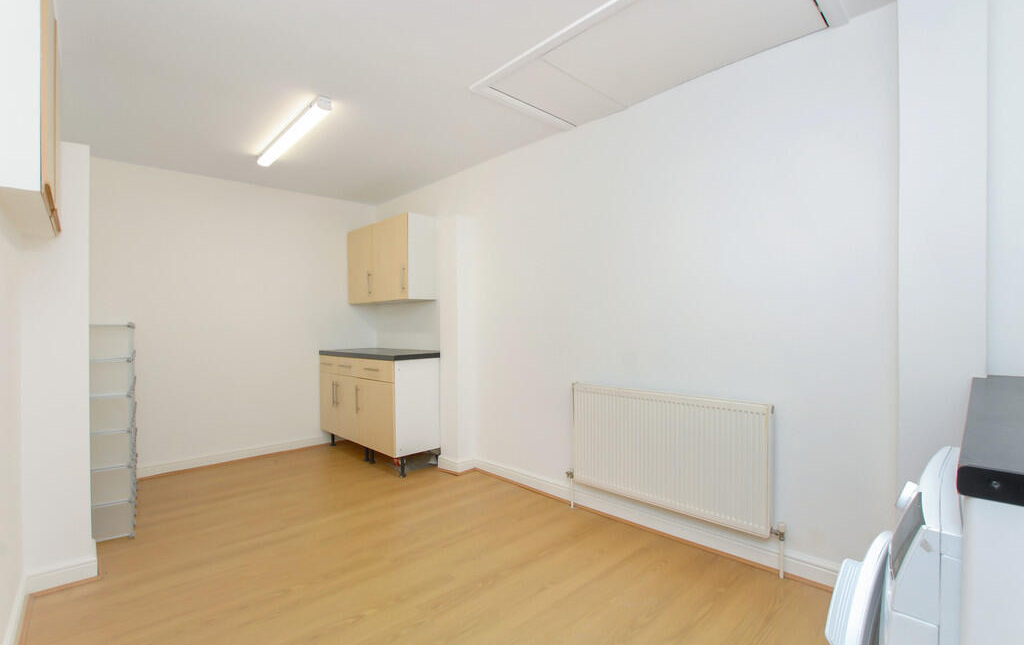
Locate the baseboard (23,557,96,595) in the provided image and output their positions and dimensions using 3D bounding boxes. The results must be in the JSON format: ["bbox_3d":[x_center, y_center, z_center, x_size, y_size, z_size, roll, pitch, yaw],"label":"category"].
[{"bbox_3d":[-2.011,1.133,1.919,0.228,0.104,0.022,0,0,-43],"label":"baseboard"}]

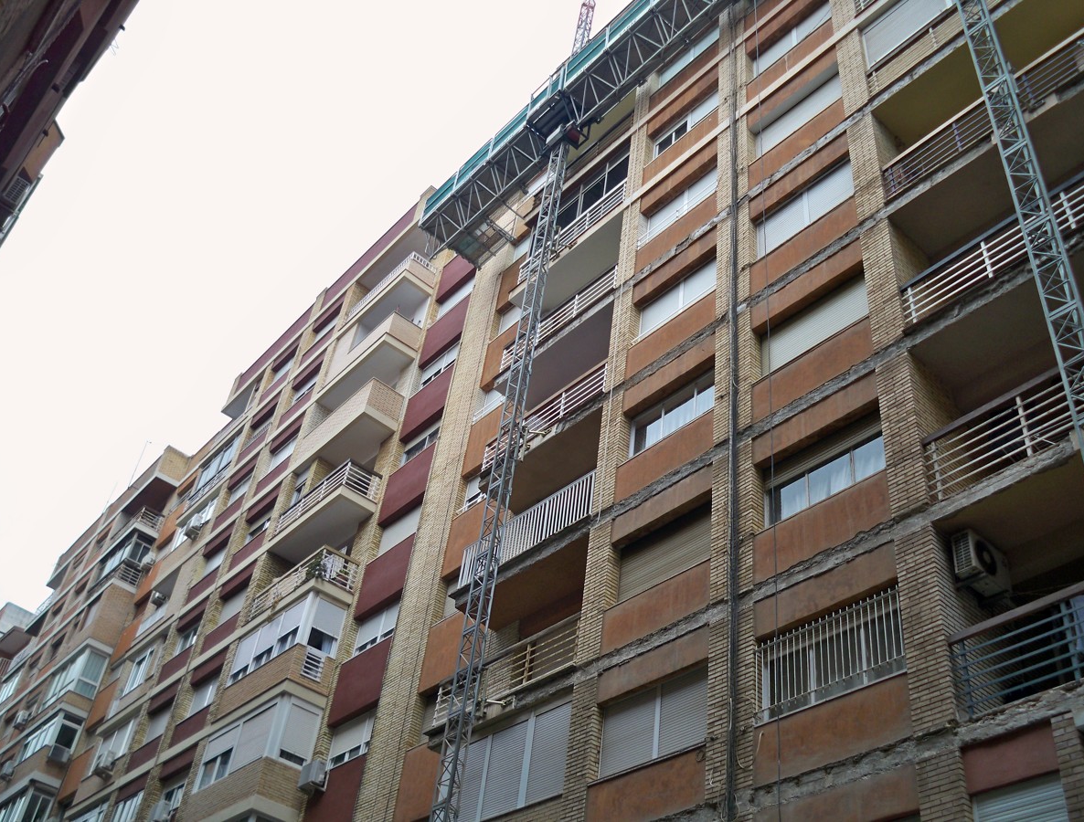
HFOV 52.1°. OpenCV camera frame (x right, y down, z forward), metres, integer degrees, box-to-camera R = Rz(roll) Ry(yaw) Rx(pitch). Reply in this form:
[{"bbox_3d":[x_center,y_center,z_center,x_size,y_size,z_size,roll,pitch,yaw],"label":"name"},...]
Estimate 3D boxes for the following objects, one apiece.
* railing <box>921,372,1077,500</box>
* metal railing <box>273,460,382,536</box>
[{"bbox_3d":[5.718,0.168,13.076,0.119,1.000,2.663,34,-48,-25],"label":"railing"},{"bbox_3d":[-6.298,2.843,32.222,1.020,0.940,4.059,34,-48,-25],"label":"metal railing"}]

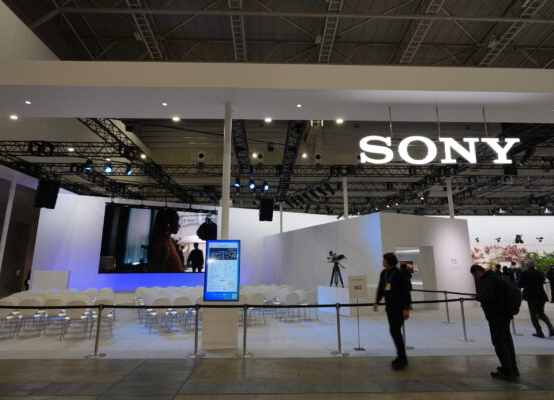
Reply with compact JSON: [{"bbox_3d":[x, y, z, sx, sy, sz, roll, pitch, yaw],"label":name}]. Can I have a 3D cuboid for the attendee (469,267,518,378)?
[{"bbox_3d":[3.293,1.761,4.976,0.580,1.560,0.500,-5,-13,23],"label":"attendee"}]

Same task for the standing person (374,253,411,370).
[{"bbox_3d":[1.872,1.765,5.426,0.400,1.740,0.500,8,-14,-33],"label":"standing person"}]

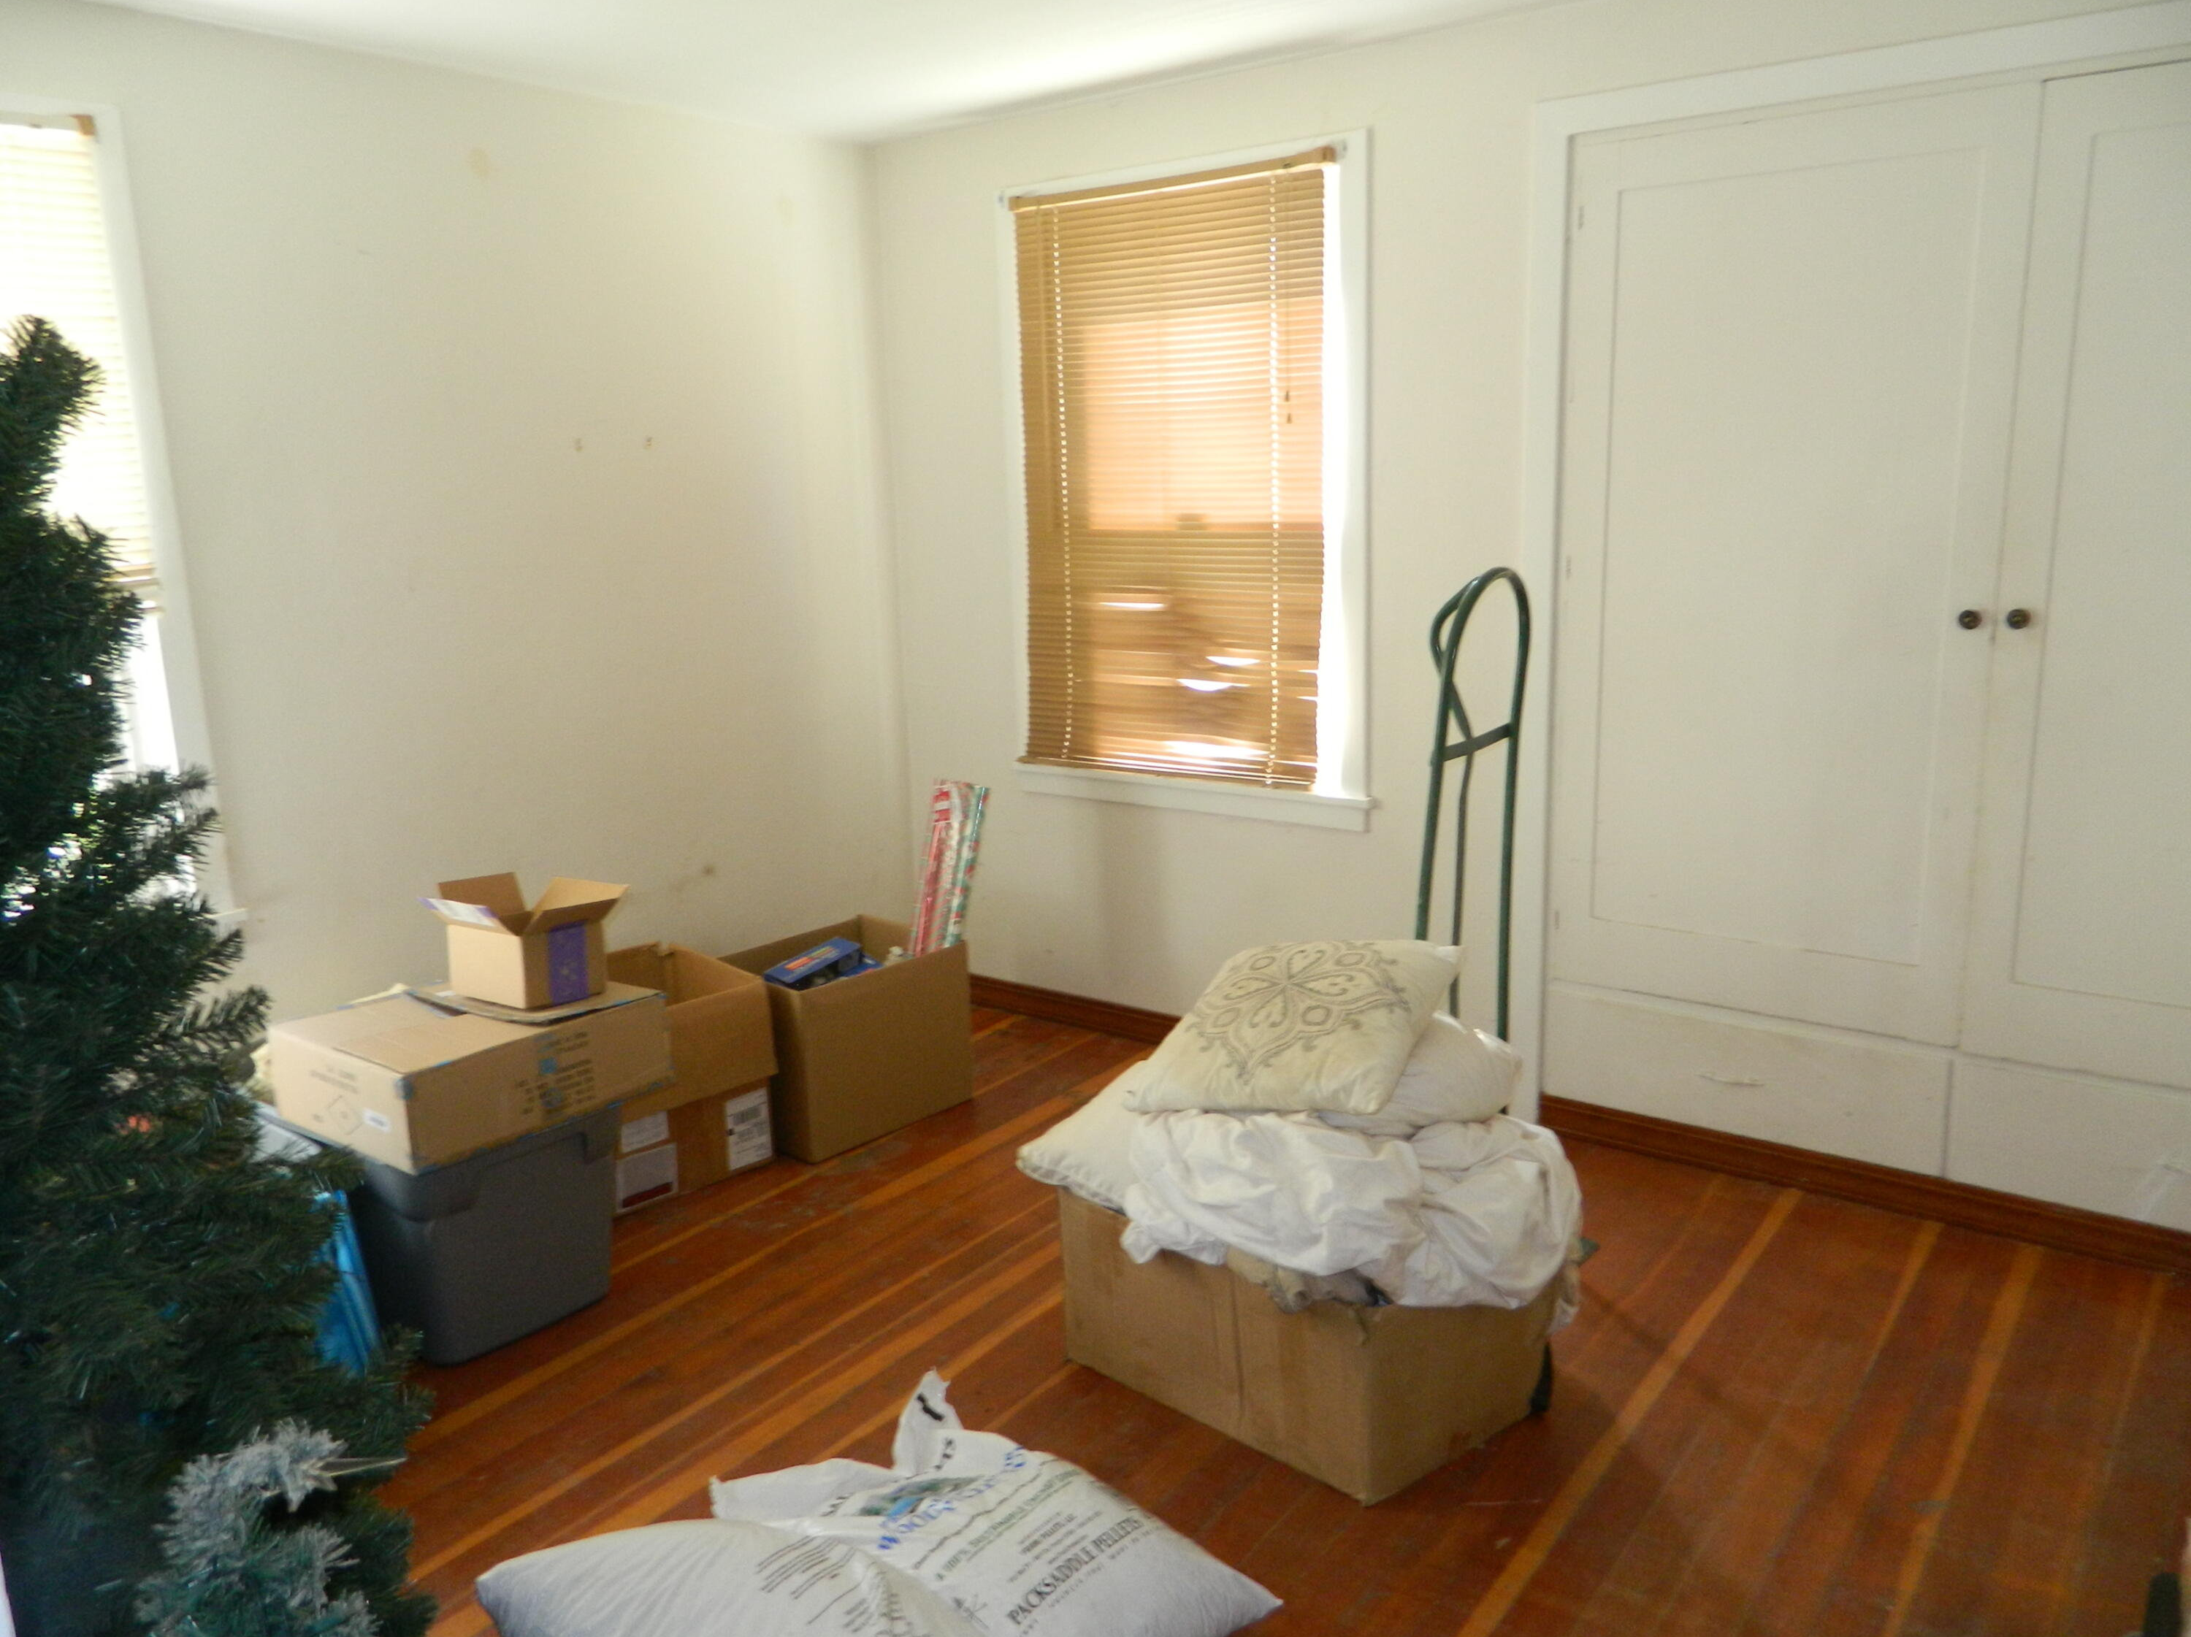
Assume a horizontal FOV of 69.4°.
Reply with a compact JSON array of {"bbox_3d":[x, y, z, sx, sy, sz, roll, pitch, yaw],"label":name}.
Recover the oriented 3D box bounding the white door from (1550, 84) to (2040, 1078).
[{"bbox_3d":[1.285,-0.443,3.043,0.798,1.711,0.040,8,15,37],"label":"white door"}]

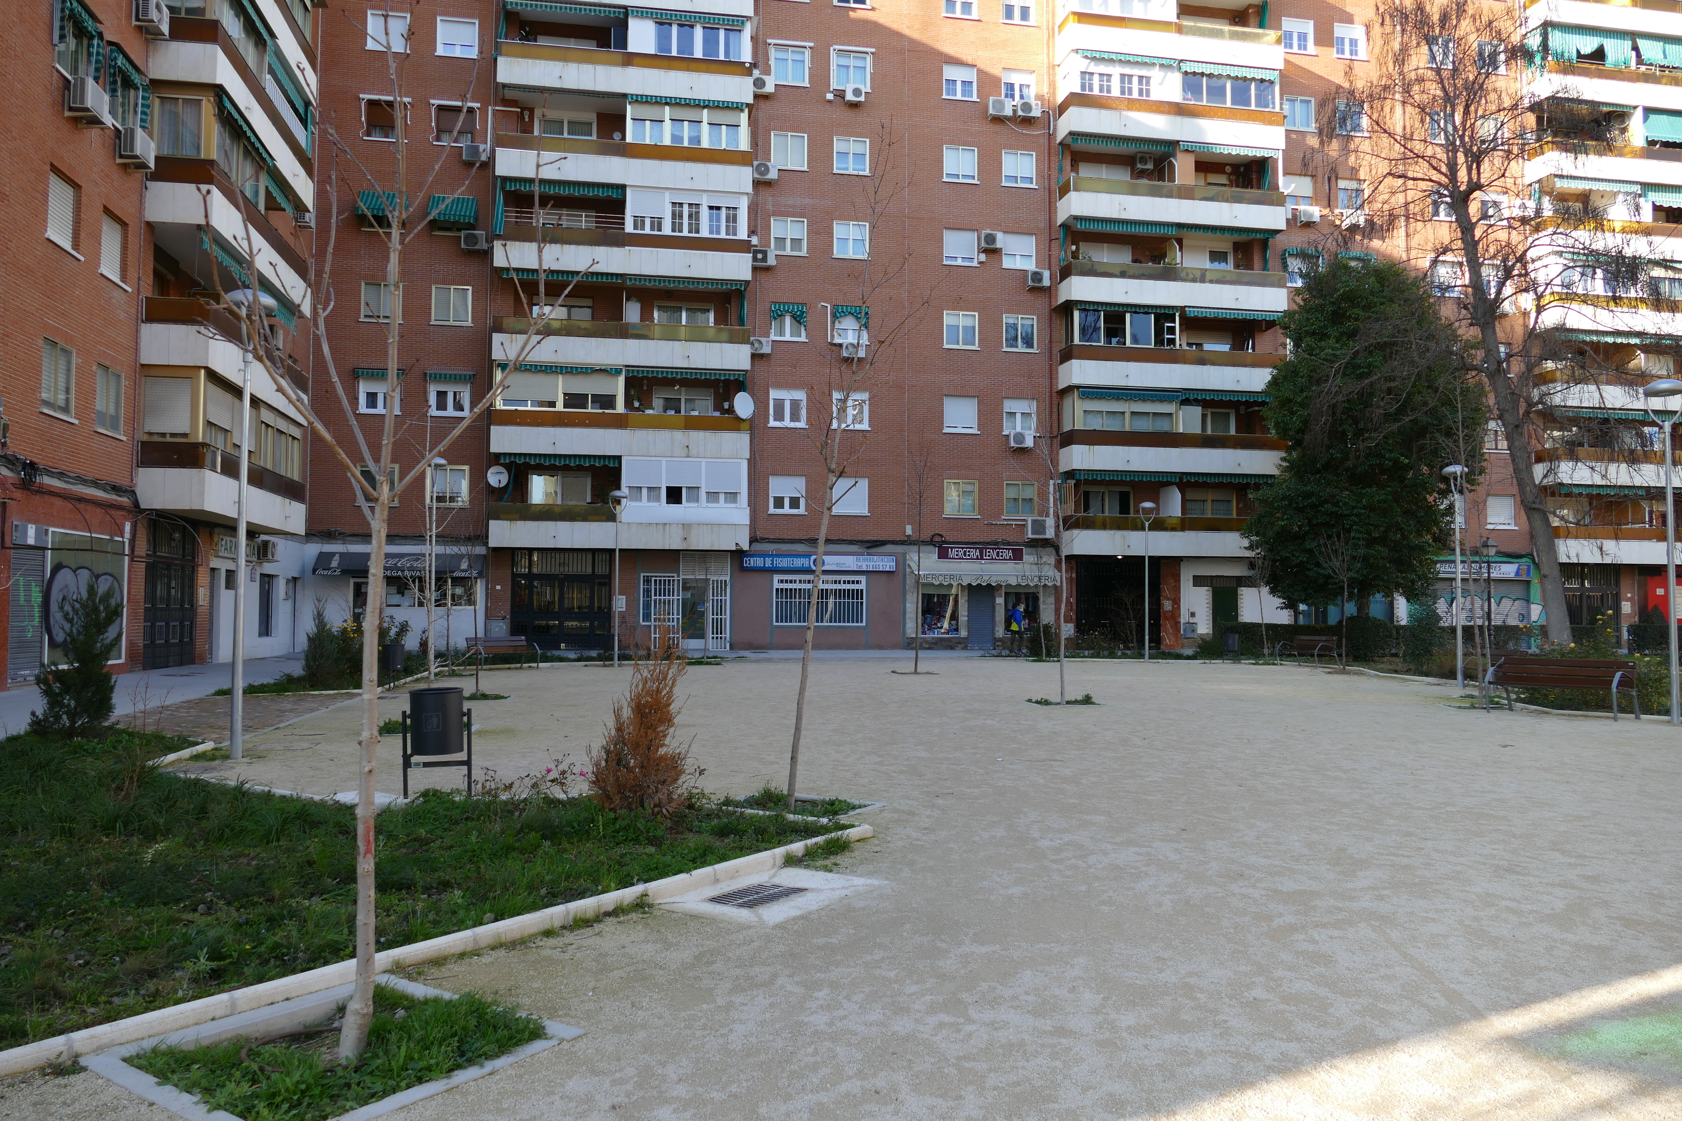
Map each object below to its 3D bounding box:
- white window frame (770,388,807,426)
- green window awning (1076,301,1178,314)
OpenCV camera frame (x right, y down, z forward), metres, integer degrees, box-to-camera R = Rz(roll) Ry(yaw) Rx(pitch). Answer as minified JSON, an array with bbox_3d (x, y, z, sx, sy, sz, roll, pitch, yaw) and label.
[{"bbox_3d":[-1.701,-4.955,38.124,1.225,1.256,0.130,1,-3,-11],"label":"white window frame"},{"bbox_3d":[9.688,-8.524,39.554,3.703,0.272,0.350,1,-3,-11],"label":"green window awning"}]

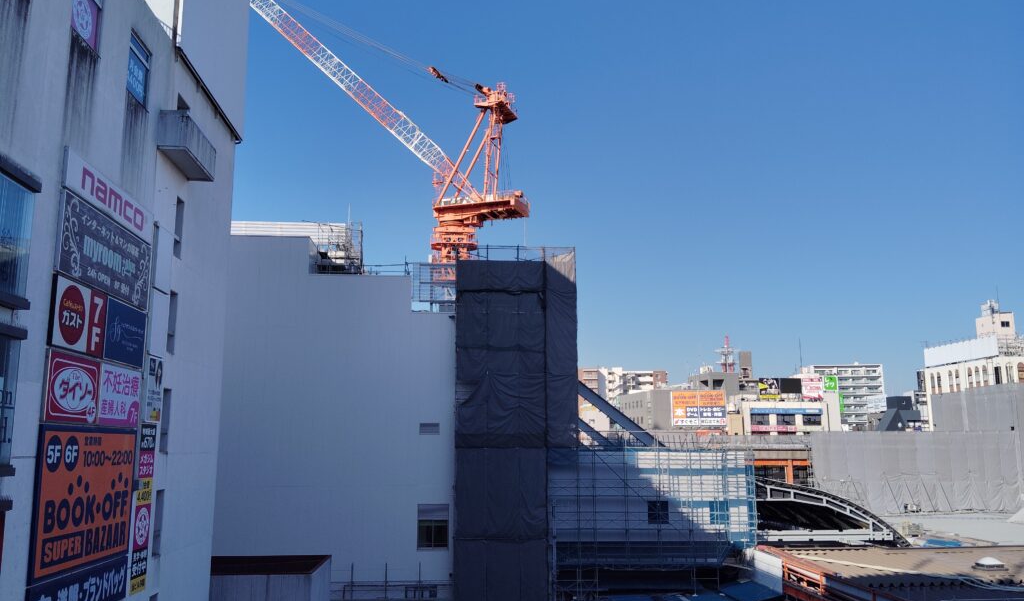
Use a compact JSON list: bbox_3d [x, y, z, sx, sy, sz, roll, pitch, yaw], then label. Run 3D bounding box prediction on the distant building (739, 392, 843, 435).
[{"bbox_3d":[51.682,23.011,153.933,17.500,12.000,11.000,1,-10,-6],"label":"distant building"}]

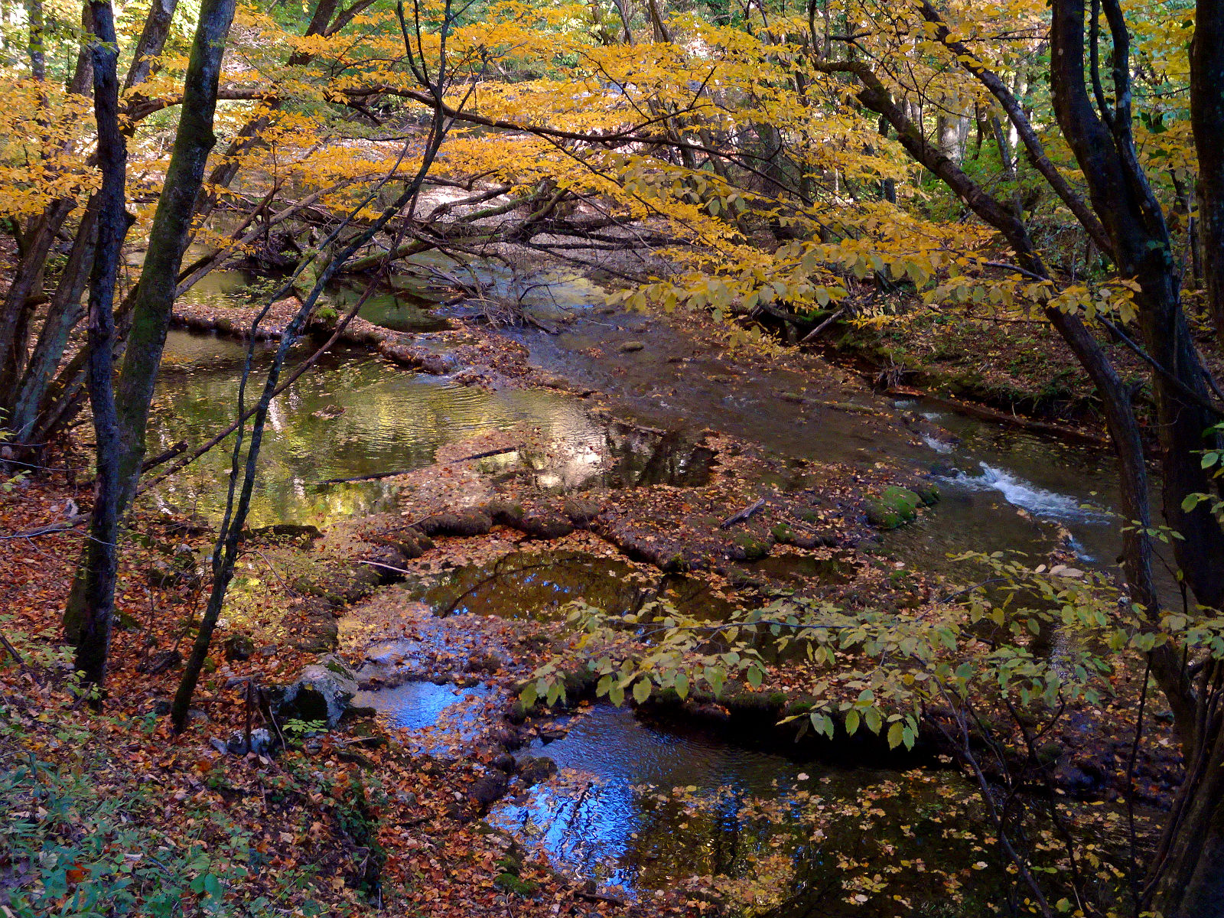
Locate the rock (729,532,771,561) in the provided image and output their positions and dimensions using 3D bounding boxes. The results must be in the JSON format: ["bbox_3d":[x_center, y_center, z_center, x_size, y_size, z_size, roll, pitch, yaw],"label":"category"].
[{"bbox_3d":[1.425,0.911,13.036,0.420,0.220,0.280,0,19,0],"label":"rock"}]

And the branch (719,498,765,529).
[{"bbox_3d":[1.388,0.568,13.446,0.100,0.100,0.757,14,23,37],"label":"branch"}]

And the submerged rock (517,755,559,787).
[{"bbox_3d":[-0.593,2.520,10.181,0.330,0.190,0.240,0,19,0],"label":"submerged rock"}]

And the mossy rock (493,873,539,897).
[{"bbox_3d":[-0.621,2.768,8.272,0.290,0.120,0.160,3,19,9],"label":"mossy rock"}]

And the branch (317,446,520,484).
[{"bbox_3d":[-2.145,0.050,14.914,2.577,0.090,0.200,-11,21,-29],"label":"branch"}]

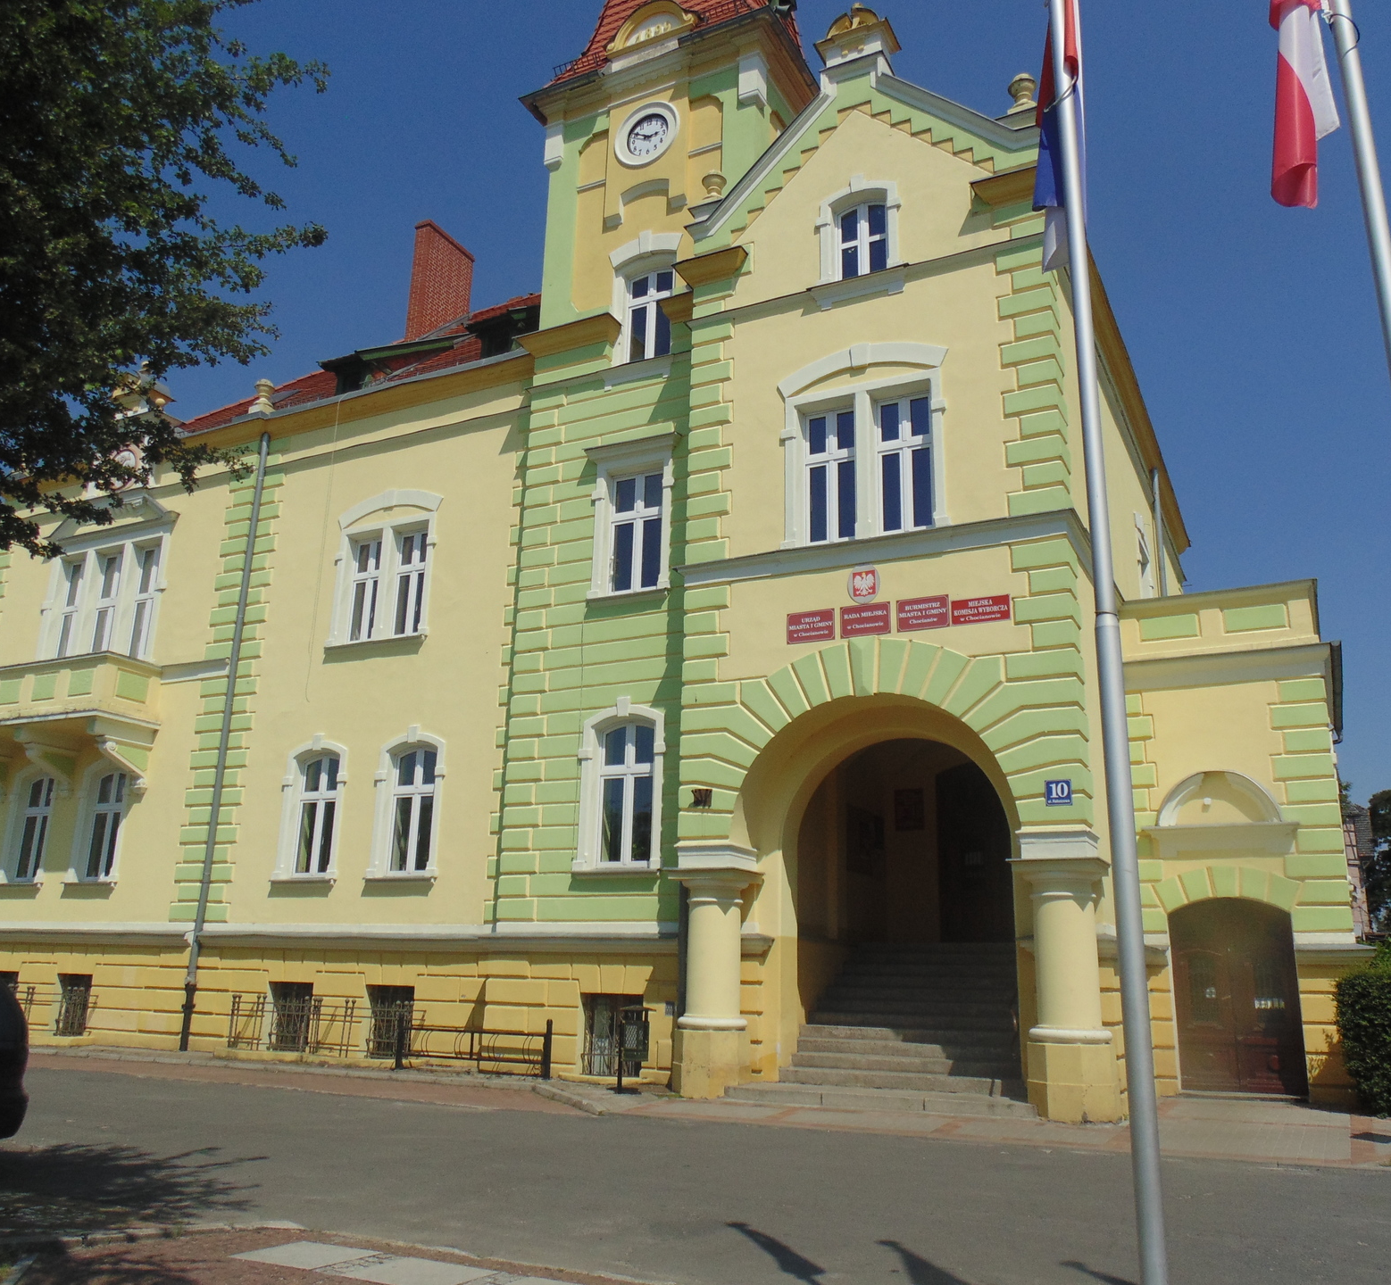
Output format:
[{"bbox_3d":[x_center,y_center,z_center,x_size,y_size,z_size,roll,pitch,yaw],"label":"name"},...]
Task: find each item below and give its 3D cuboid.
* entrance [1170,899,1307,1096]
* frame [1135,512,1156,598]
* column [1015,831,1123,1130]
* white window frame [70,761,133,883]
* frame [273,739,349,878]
[{"bbox_3d":[7.527,4.926,16.581,1.613,2.646,0.400,-7,-18,26],"label":"entrance"},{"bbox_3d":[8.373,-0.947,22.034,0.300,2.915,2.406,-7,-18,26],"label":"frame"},{"bbox_3d":[4.235,3.759,13.549,0.920,3.170,0.920,-7,-18,26],"label":"column"},{"bbox_3d":[-12.096,3.600,24.297,1.594,2.615,0.250,-7,-18,27],"label":"white window frame"},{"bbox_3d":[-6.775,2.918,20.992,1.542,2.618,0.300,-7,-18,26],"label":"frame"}]

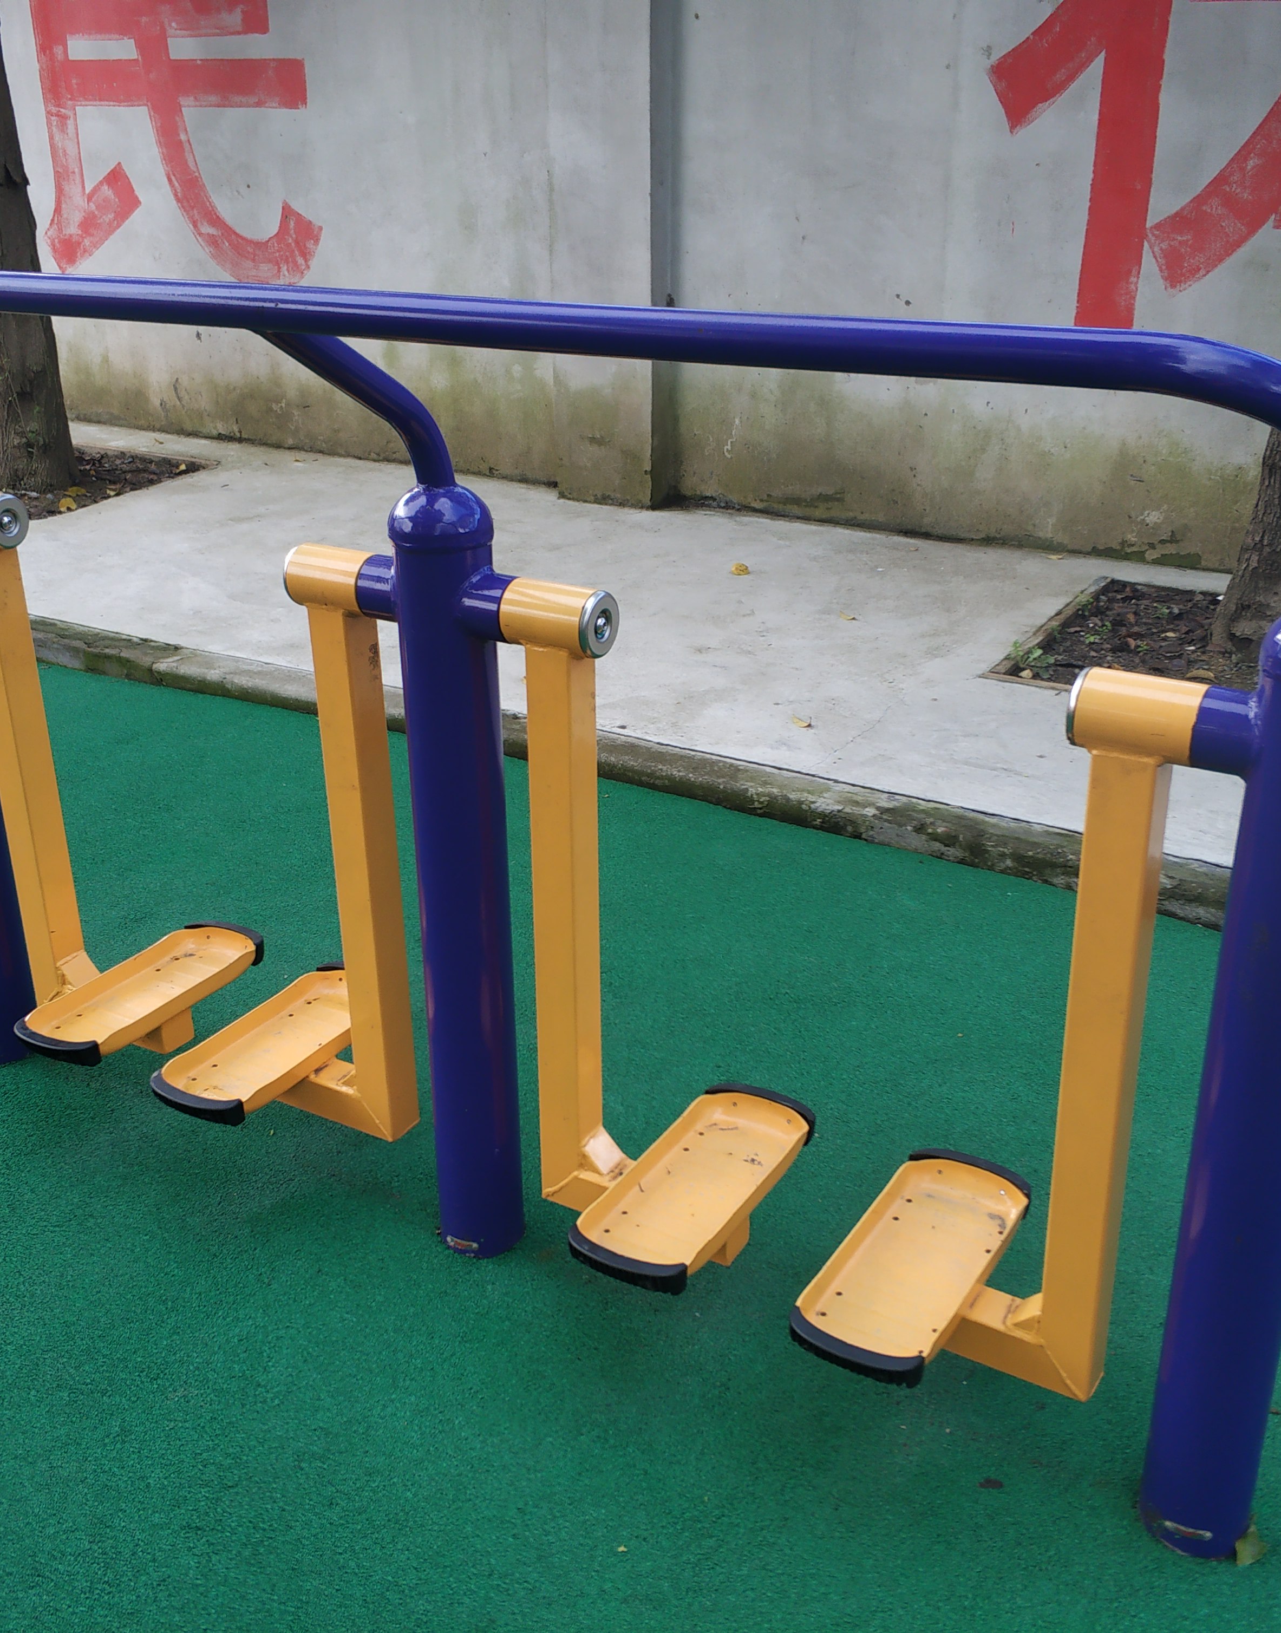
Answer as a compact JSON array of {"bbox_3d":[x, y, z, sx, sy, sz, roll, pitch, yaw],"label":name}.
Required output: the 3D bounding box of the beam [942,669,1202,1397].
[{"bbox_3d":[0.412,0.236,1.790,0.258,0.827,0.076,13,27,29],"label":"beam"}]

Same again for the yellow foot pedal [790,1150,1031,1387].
[{"bbox_3d":[0.323,0.525,1.987,0.158,0.046,0.398,13,27,29],"label":"yellow foot pedal"}]

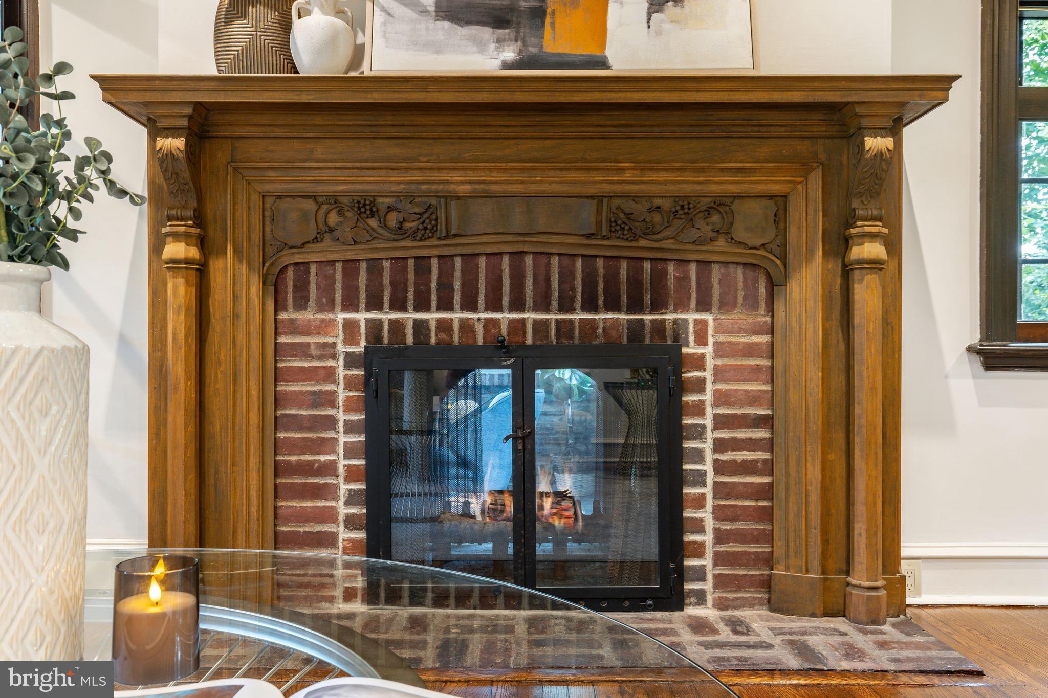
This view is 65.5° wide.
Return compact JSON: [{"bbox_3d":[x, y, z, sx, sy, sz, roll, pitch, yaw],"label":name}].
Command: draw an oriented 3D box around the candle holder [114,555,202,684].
[{"bbox_3d":[-0.383,0.280,0.850,0.083,0.110,0.083,0,0,0],"label":"candle holder"}]

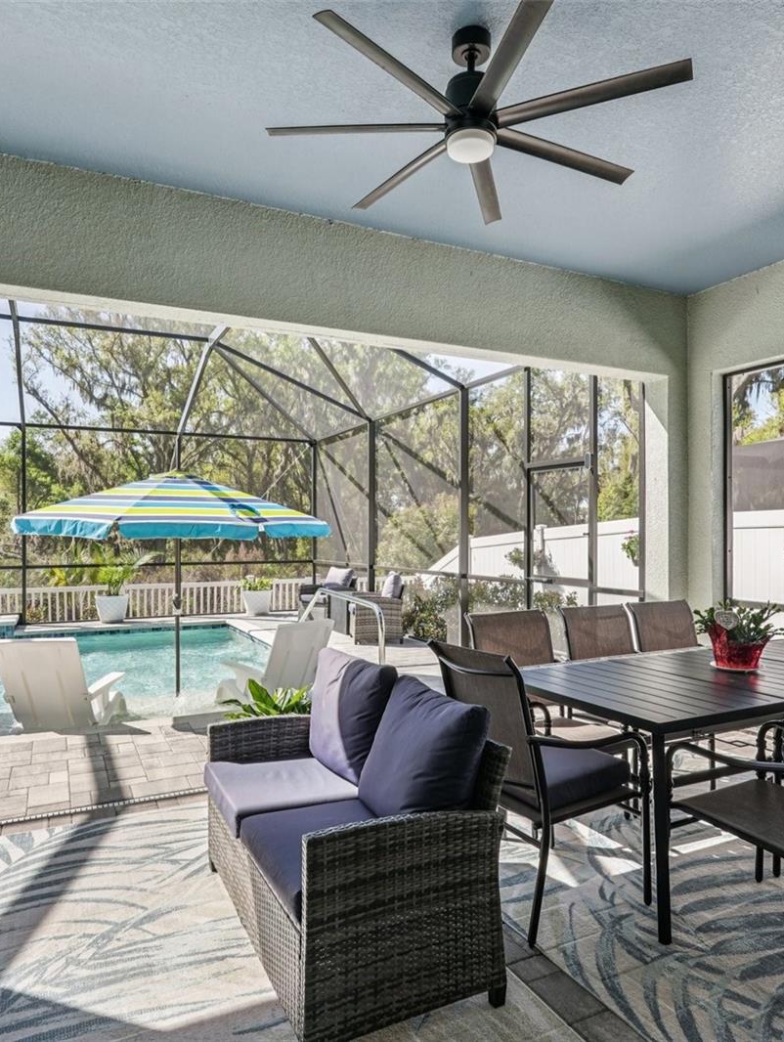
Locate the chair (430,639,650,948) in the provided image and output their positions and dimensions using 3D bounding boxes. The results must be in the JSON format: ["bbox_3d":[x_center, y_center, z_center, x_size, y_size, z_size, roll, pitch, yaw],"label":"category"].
[{"bbox_3d":[0.545,0.935,2.652,0.655,0.962,0.574,1,-1,-28],"label":"chair"}]

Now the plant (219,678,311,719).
[{"bbox_3d":[-0.570,1.120,3.550,0.550,0.620,0.550,-1,-1,27],"label":"plant"}]

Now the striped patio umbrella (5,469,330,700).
[{"bbox_3d":[-1.872,0.610,6.100,2.550,2.100,2.550,0,-1,-26],"label":"striped patio umbrella"}]

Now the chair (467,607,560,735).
[{"bbox_3d":[0.715,0.948,3.383,0.570,0.950,0.660,0,-1,-27],"label":"chair"}]

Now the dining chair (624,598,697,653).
[{"bbox_3d":[1.765,0.957,3.988,0.570,0.950,0.660,0,-1,-29],"label":"dining chair"}]

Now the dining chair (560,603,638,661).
[{"bbox_3d":[1.292,0.956,3.751,0.574,0.962,0.655,0,-1,-24],"label":"dining chair"}]

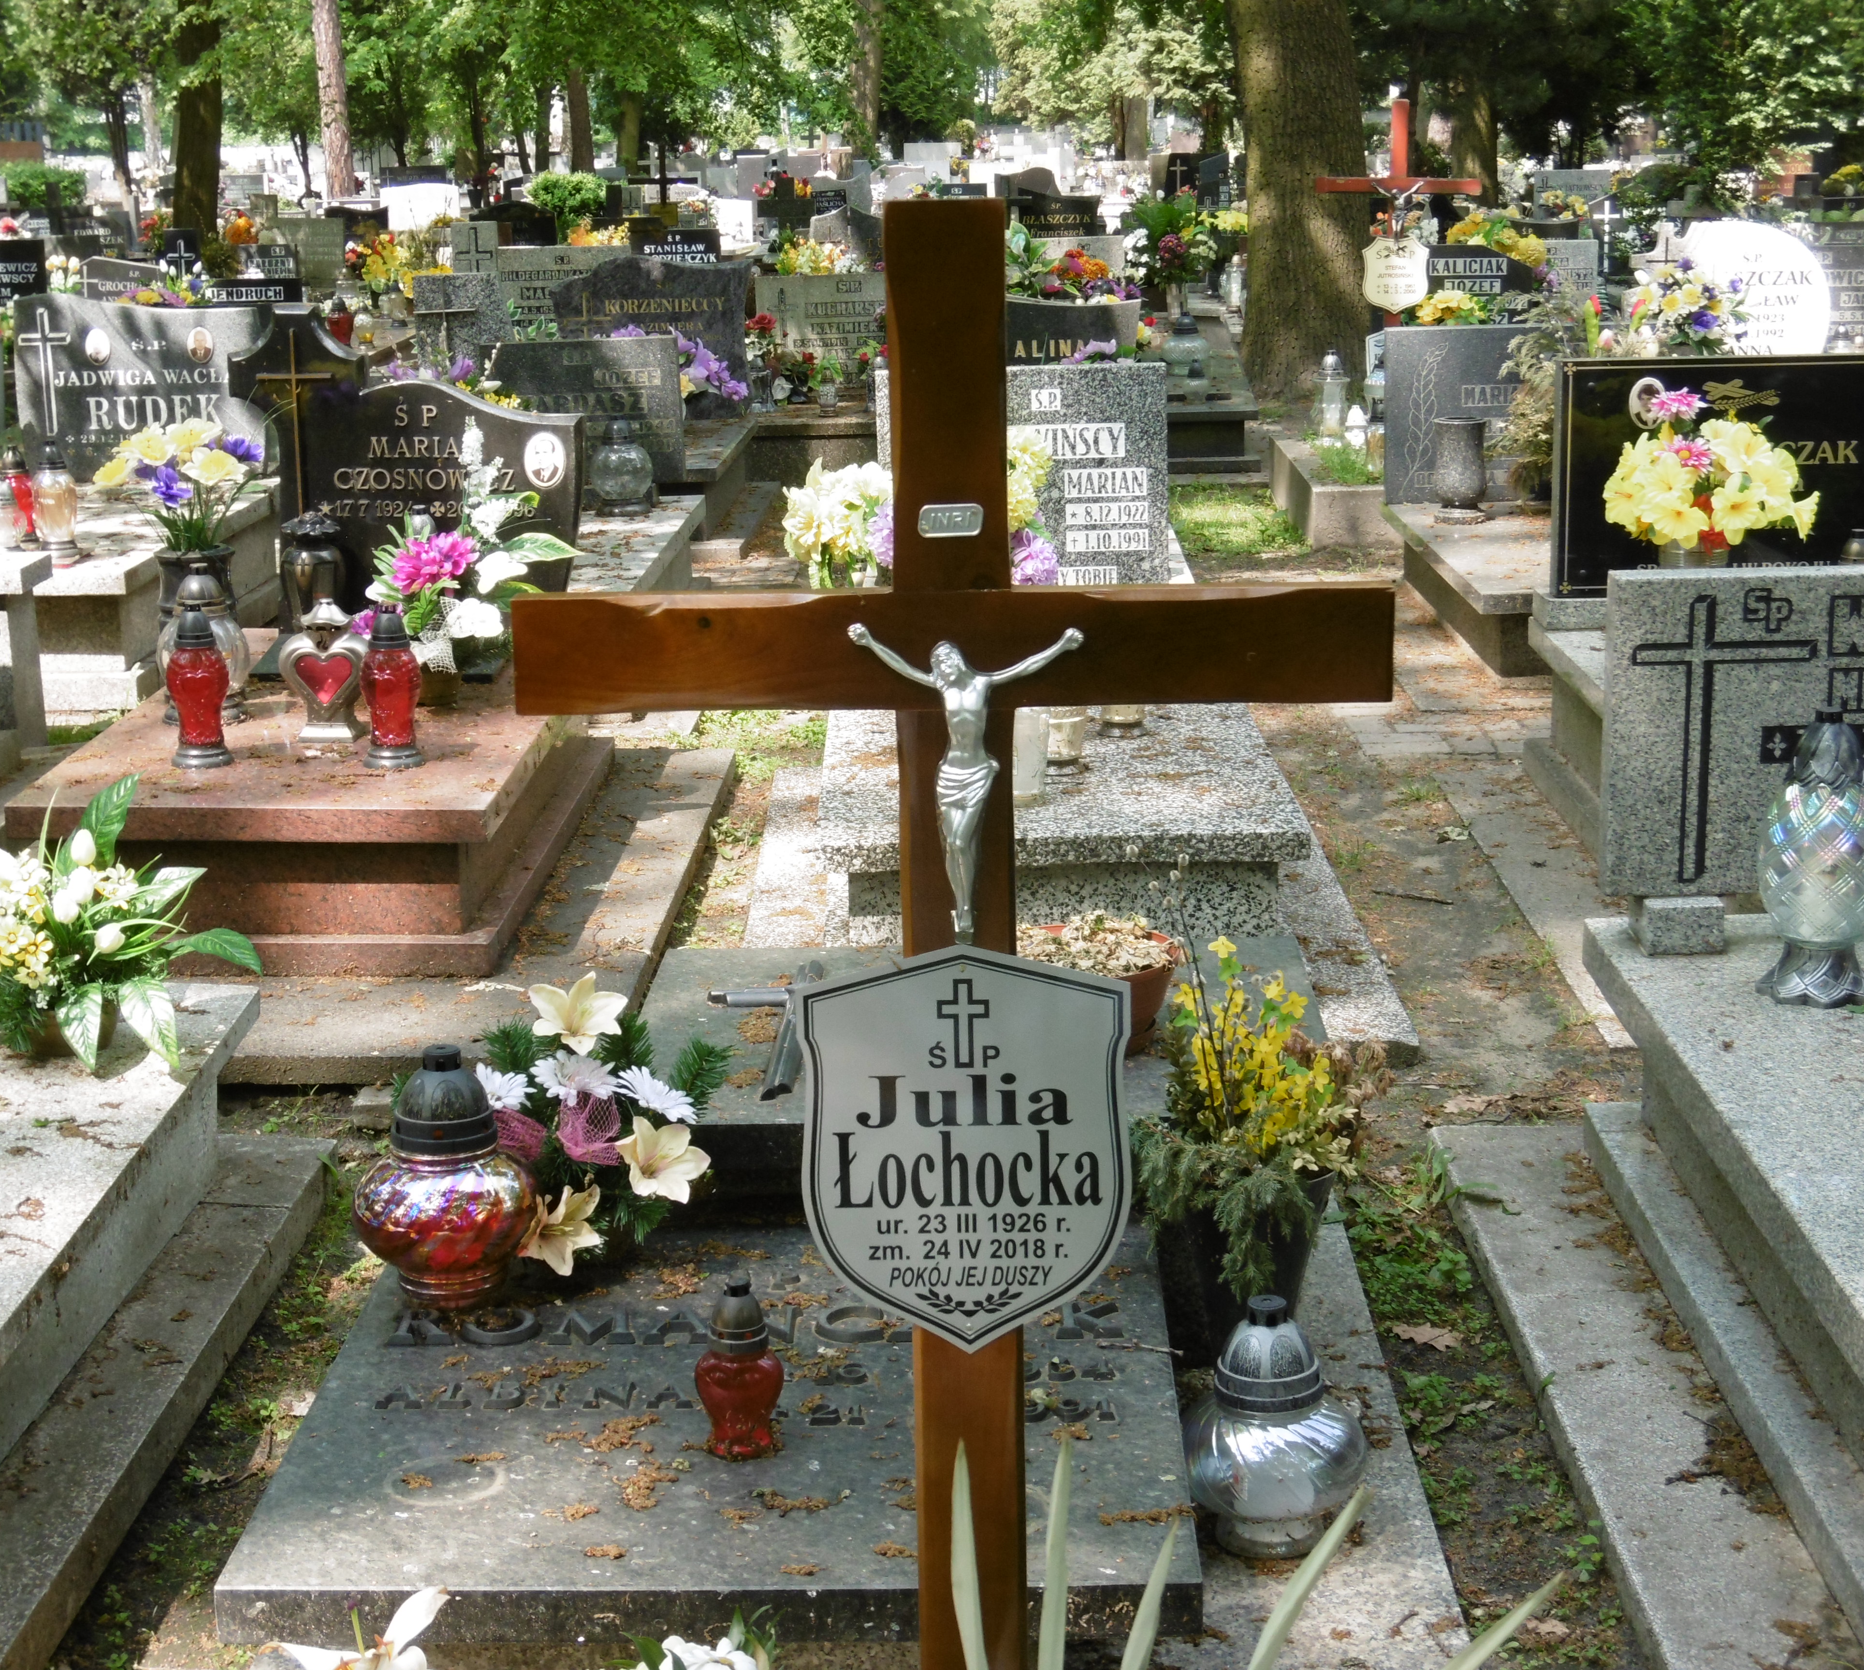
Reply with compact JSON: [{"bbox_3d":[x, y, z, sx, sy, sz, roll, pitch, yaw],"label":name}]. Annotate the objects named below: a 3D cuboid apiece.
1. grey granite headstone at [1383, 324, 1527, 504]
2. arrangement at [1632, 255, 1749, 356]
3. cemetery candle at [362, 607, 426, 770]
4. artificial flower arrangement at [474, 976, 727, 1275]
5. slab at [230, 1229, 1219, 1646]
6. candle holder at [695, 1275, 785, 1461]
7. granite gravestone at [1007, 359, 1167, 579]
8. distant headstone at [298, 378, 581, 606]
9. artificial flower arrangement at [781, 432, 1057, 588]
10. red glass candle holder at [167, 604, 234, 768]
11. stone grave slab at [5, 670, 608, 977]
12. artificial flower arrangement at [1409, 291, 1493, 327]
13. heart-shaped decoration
[{"bbox_3d":[1.955,-1.391,10.845,0.900,0.585,0.090,0,13,1],"label":"grey granite headstone"},{"bbox_3d":[2.872,-1.939,12.430,0.457,0.498,0.380,-1,13,1],"label":"arrangement"},{"bbox_3d":[-0.948,-0.264,5.798,0.114,0.282,0.114,-1,13,1],"label":"cemetery candle"},{"bbox_3d":[-0.355,0.304,3.491,0.282,0.314,0.240,0,13,1],"label":"artificial flower arrangement"},{"bbox_3d":[-0.176,0.554,3.198,0.826,0.049,0.916,0,13,1],"label":"slab"},{"bbox_3d":[-0.174,0.477,2.975,0.081,0.163,0.081,-1,13,1],"label":"candle holder"},{"bbox_3d":[0.197,-0.691,7.084,0.637,0.660,0.090,-1,13,1],"label":"granite gravestone"},{"bbox_3d":[-1.057,-0.713,7.096,0.591,0.546,0.100,0,13,1],"label":"distant headstone"},{"bbox_3d":[-0.032,-0.574,6.763,0.560,0.526,0.360,-1,13,1],"label":"artificial flower arrangement"},{"bbox_3d":[-1.305,-0.270,5.853,0.115,0.282,0.115,0,13,1],"label":"red glass candle holder"},{"bbox_3d":[-1.124,-0.105,6.405,0.804,0.281,1.850,0,13,1],"label":"stone grave slab"},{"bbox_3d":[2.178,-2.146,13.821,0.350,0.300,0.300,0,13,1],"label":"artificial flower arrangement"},{"bbox_3d":[-1.118,-0.294,6.068,0.116,0.104,0.050,0,13,1],"label":"heart-shaped decoration"}]

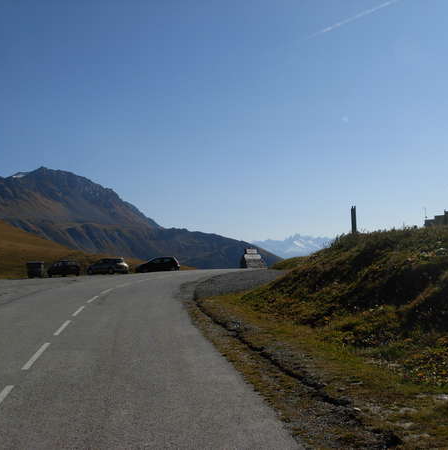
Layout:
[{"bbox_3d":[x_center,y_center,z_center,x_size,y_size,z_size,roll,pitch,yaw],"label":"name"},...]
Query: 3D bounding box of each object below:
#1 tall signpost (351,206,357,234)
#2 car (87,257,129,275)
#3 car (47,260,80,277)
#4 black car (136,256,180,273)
[{"bbox_3d":[7.491,-0.243,38.000,0.270,1.660,0.200,-1,-3,11],"label":"tall signpost"},{"bbox_3d":[-11.049,3.902,62.500,4.200,1.500,1.750,-3,-3,36],"label":"car"},{"bbox_3d":[-14.601,3.991,60.000,1.680,1.450,3.900,1,-4,-42],"label":"car"},{"bbox_3d":[-6.411,3.912,65.000,4.200,1.450,1.730,-1,-3,0],"label":"black car"}]

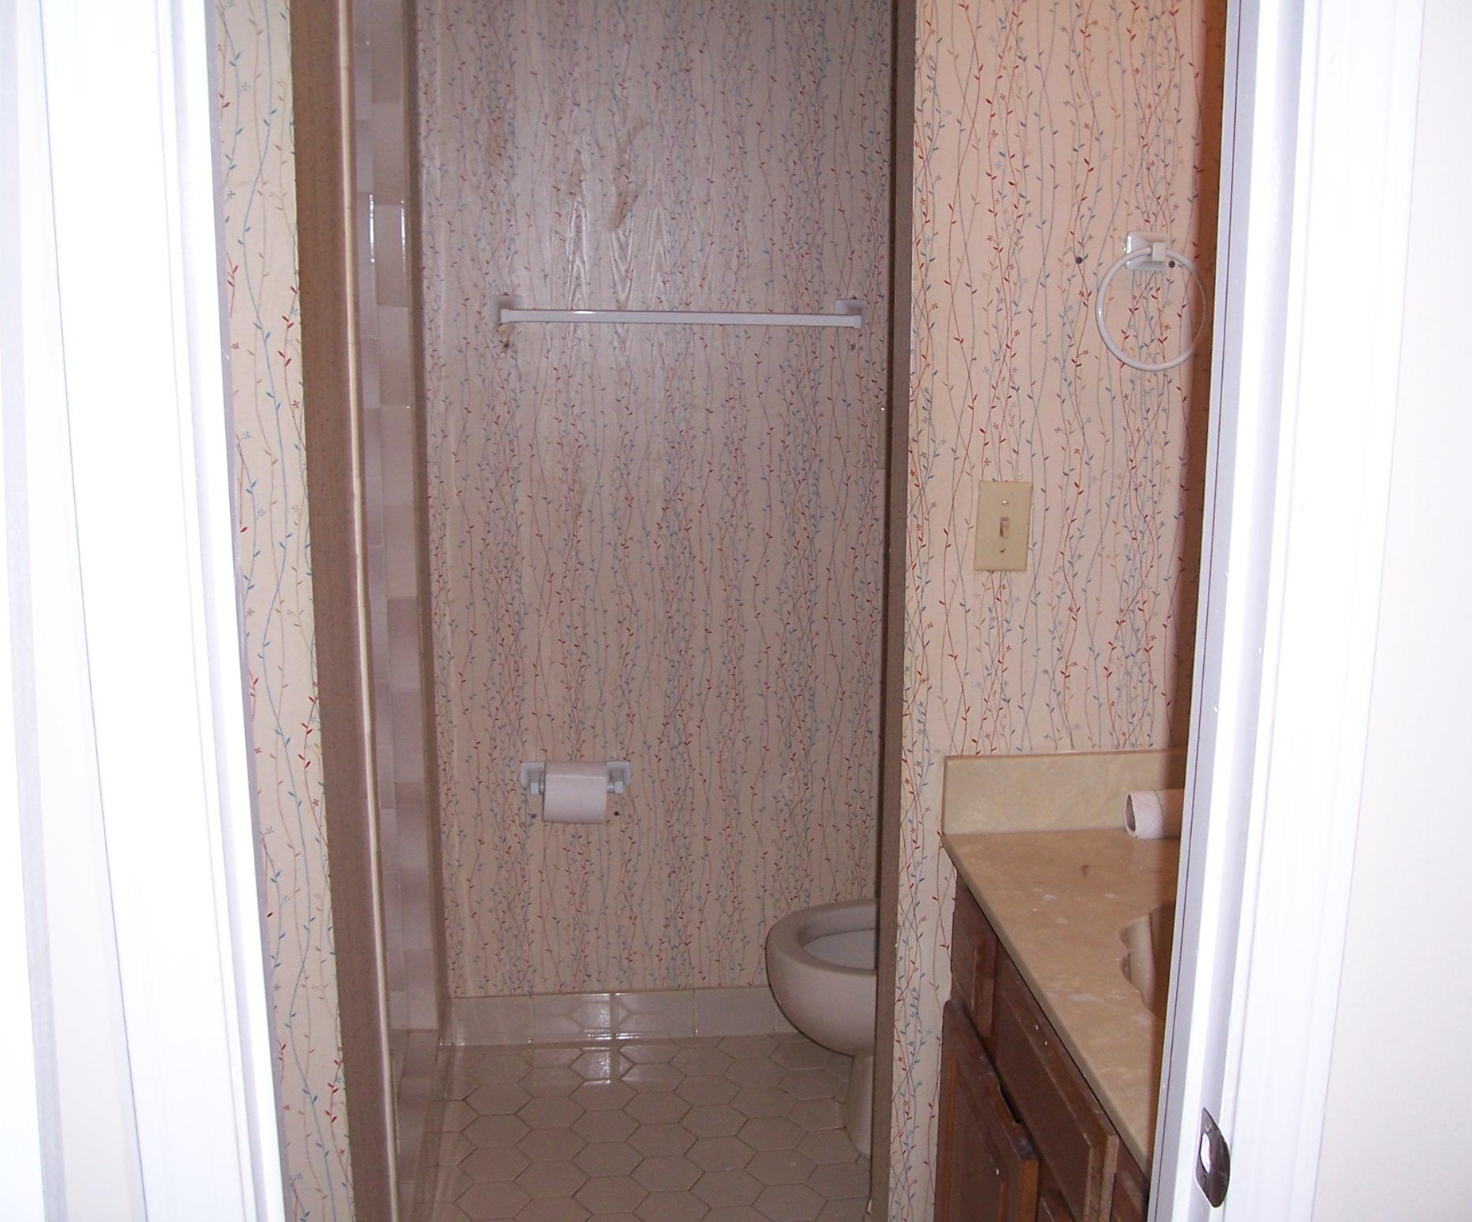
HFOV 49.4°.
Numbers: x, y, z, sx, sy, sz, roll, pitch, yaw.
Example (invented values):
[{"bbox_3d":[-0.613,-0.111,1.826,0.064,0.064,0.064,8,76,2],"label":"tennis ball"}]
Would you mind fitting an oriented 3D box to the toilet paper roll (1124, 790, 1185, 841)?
[{"bbox_3d":[0.567,0.264,2.067,0.112,0.060,0.060,0,11,-4],"label":"toilet paper roll"}]

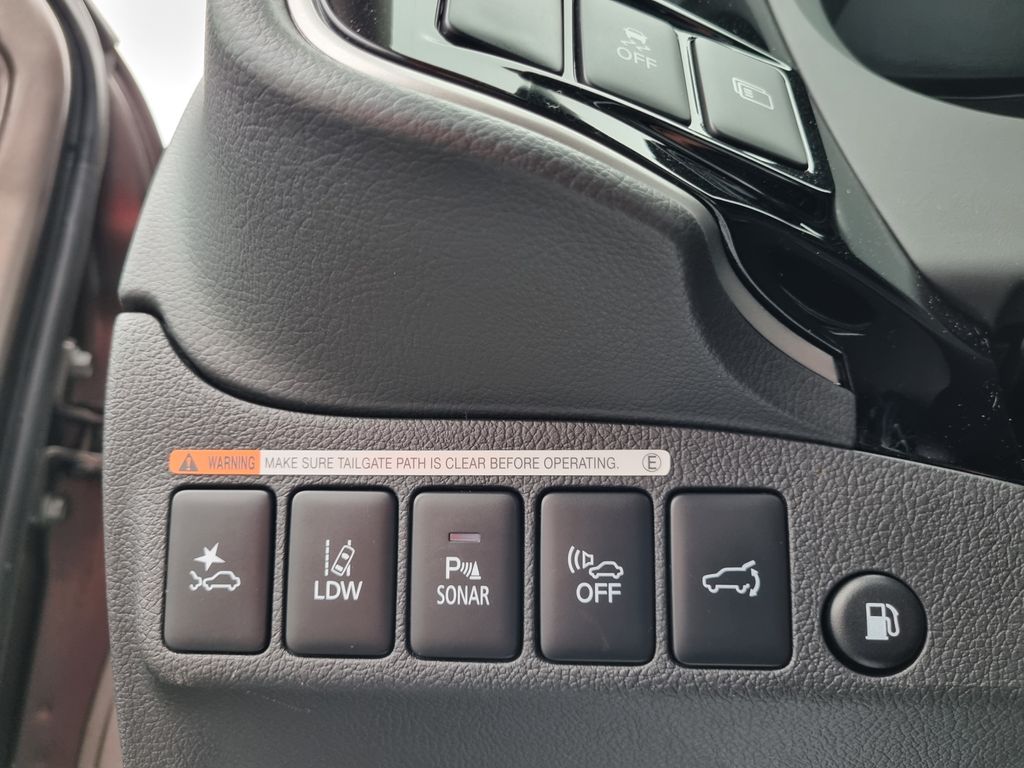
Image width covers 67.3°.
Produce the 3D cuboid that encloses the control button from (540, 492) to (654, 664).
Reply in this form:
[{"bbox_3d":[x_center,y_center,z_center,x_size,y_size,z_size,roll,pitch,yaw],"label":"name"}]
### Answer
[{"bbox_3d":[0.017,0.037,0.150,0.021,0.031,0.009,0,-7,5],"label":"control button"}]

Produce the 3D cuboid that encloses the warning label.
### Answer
[{"bbox_3d":[-0.020,0.016,0.152,0.101,0.005,0.001,0,-7,5],"label":"warning label"}]

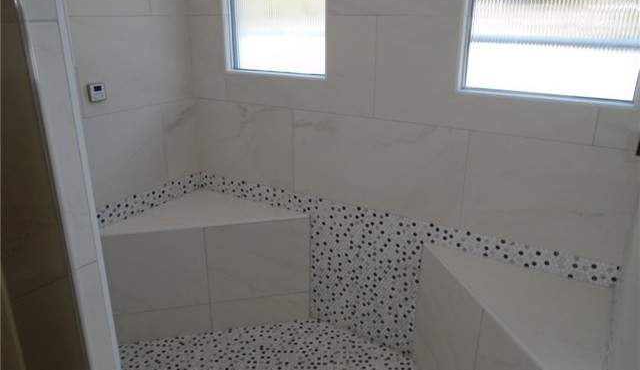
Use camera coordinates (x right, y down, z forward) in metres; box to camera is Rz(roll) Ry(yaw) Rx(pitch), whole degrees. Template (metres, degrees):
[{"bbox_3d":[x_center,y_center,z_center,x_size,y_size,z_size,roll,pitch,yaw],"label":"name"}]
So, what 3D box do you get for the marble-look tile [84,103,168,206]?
[{"bbox_3d":[-0.757,-0.071,1.581,0.012,0.305,0.609,12,22,30],"label":"marble-look tile"}]

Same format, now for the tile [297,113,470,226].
[{"bbox_3d":[0.169,-0.064,1.570,0.610,0.305,0.012,12,22,30],"label":"tile"}]

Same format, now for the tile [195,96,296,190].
[{"bbox_3d":[-0.292,-0.161,1.845,0.477,0.305,0.012,12,22,30],"label":"tile"}]

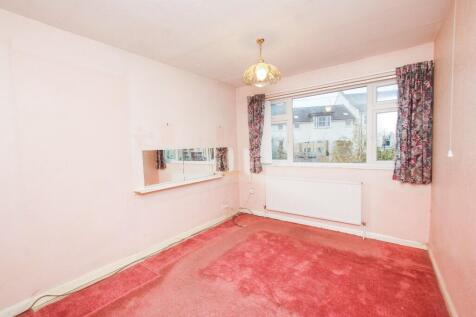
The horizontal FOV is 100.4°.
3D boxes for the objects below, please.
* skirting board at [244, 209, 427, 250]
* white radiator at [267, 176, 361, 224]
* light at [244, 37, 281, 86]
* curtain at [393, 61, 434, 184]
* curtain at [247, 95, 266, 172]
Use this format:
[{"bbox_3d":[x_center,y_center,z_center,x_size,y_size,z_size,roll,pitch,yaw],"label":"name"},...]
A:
[{"bbox_3d":[1.159,1.034,3.111,2.655,0.090,0.020,1,5,34],"label":"skirting board"},{"bbox_3d":[1.080,0.593,3.074,1.415,0.590,0.100,1,5,34],"label":"white radiator"},{"bbox_3d":[0.240,-0.991,2.058,0.390,0.455,0.390,-2,4,0],"label":"light"},{"bbox_3d":[2.021,-0.394,2.306,0.330,1.345,0.110,1,5,34],"label":"curtain"},{"bbox_3d":[0.327,-0.423,3.469,0.290,1.330,0.110,1,5,34],"label":"curtain"}]

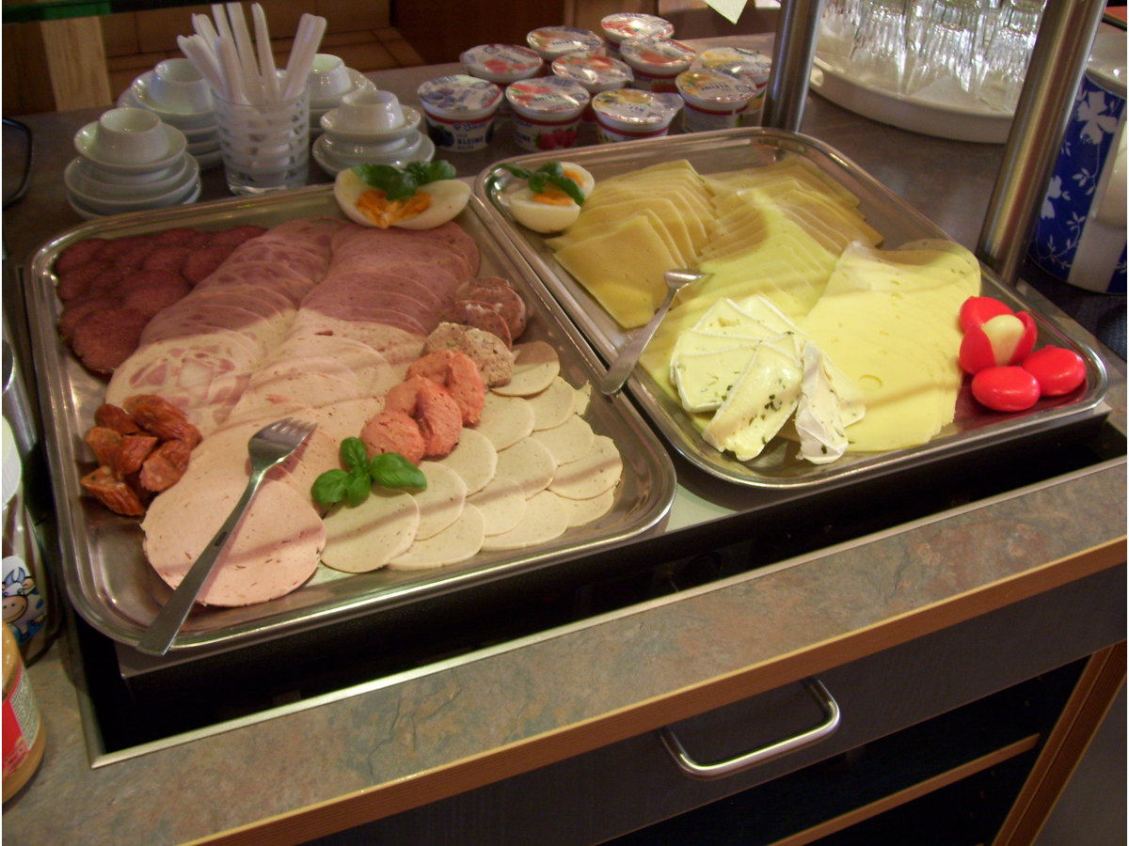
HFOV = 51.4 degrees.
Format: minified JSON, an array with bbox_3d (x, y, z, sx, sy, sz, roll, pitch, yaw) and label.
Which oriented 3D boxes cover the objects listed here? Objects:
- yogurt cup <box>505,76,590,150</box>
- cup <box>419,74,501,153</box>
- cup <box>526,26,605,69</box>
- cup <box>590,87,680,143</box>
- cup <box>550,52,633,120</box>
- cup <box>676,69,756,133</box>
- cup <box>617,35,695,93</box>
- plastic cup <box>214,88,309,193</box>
[{"bbox_3d":[-0.015,-0.265,1.016,0.073,0.043,0.073,3,37,-2],"label":"yogurt cup"},{"bbox_3d":[-0.089,-0.263,1.006,0.073,0.043,0.073,3,37,-2],"label":"cup"},{"bbox_3d":[-0.001,-0.350,1.131,0.073,0.043,0.073,3,37,-2],"label":"cup"},{"bbox_3d":[0.059,-0.257,1.013,0.073,0.043,0.073,3,37,-2],"label":"cup"},{"bbox_3d":[0.024,-0.307,1.076,0.073,0.043,0.073,3,37,-2],"label":"cup"},{"bbox_3d":[0.134,-0.287,1.061,0.073,0.043,0.073,3,37,-2],"label":"cup"},{"bbox_3d":[0.088,-0.336,1.122,0.073,0.043,0.073,3,37,-2],"label":"cup"},{"bbox_3d":[-0.234,-0.226,0.916,0.074,0.077,0.074,3,37,-2],"label":"plastic cup"}]

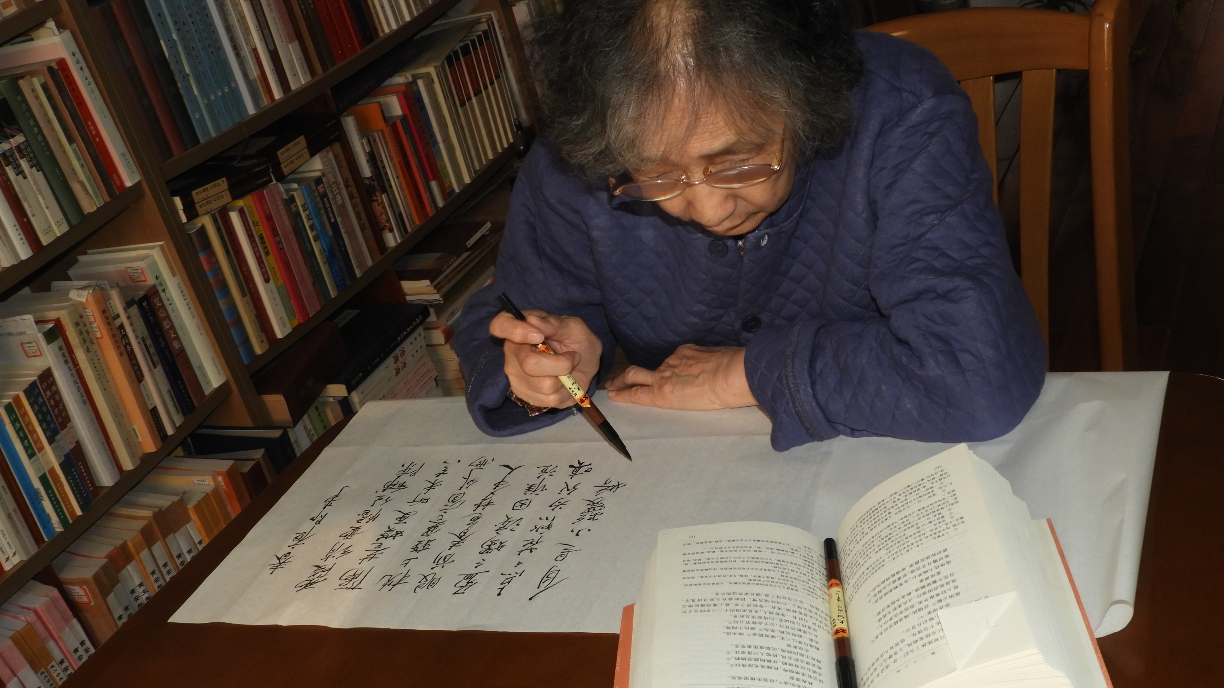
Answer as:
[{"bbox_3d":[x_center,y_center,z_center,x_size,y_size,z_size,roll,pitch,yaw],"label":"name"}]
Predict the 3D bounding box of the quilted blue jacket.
[{"bbox_3d":[0.161,0.010,1.310,0.560,0.580,0.420,-7,26,22],"label":"quilted blue jacket"}]

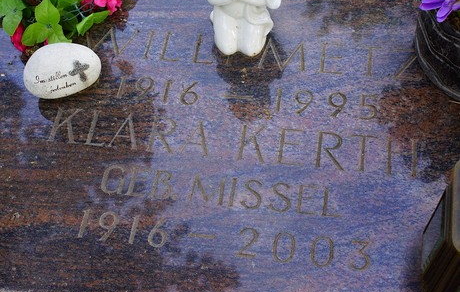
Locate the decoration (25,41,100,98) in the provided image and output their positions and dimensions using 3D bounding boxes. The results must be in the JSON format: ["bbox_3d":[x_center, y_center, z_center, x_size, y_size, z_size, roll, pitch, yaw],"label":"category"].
[{"bbox_3d":[-0.242,-0.108,0.957,0.115,0.078,0.076,-16,61,-4],"label":"decoration"}]

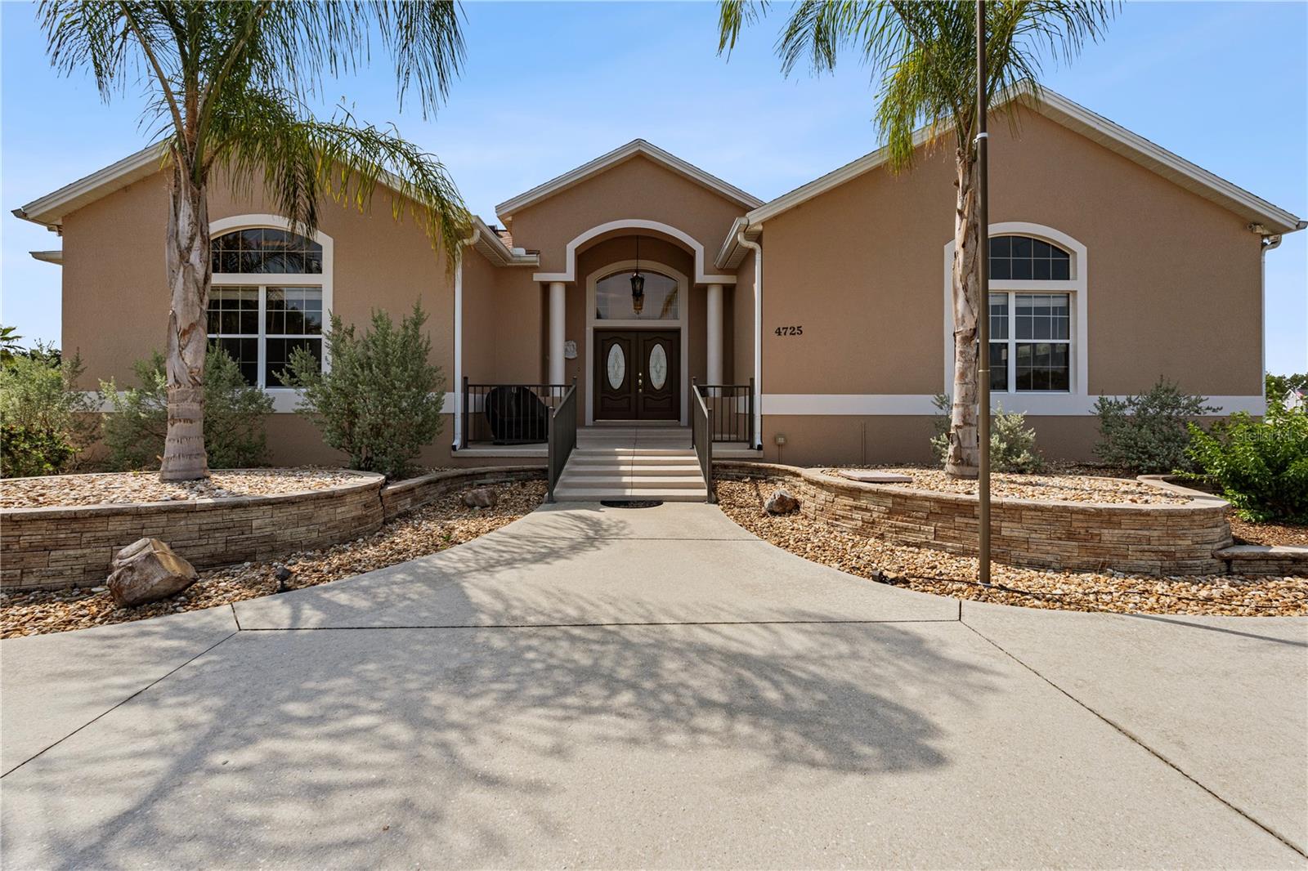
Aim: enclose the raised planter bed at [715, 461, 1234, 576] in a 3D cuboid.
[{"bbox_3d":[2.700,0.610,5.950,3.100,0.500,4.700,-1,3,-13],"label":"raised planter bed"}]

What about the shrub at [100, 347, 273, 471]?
[{"bbox_3d":[-6.650,-0.380,8.400,2.100,1.750,1.900,0,3,-1],"label":"shrub"}]

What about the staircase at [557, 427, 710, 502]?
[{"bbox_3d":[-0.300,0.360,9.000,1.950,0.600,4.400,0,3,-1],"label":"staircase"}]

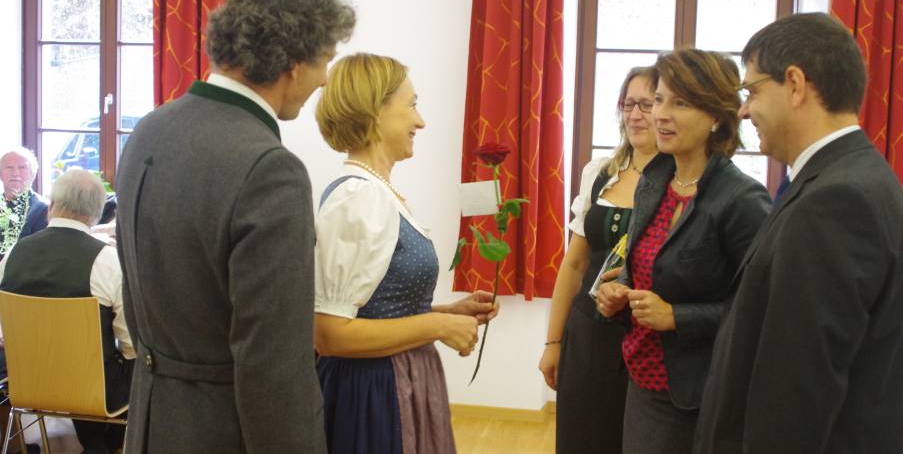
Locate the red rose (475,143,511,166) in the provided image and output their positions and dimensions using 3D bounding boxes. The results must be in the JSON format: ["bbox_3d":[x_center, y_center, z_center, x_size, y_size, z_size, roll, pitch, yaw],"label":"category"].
[{"bbox_3d":[0.091,-0.163,2.330,0.079,0.054,0.079,-1,4,11],"label":"red rose"}]

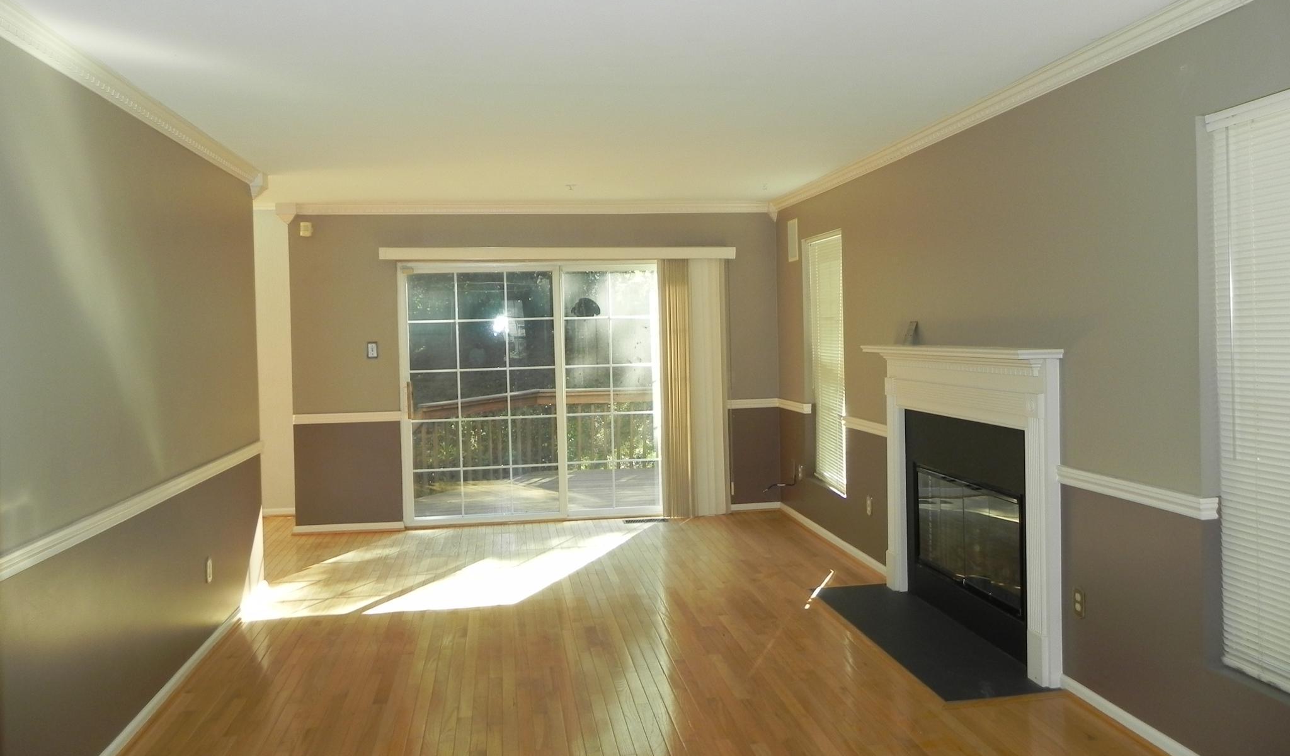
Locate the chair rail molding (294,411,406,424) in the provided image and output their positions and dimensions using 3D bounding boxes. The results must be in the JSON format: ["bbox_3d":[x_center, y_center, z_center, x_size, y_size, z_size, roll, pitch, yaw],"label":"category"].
[{"bbox_3d":[-2.211,0.295,7.212,0.780,0.071,0.030,-2,3,-8],"label":"chair rail molding"}]

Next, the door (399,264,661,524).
[{"bbox_3d":[-0.728,0.107,7.455,2.215,1.990,0.120,-2,3,-8],"label":"door"}]

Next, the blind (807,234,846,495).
[{"bbox_3d":[1.276,-0.108,6.625,0.045,1.710,0.820,-2,3,-8],"label":"blind"}]

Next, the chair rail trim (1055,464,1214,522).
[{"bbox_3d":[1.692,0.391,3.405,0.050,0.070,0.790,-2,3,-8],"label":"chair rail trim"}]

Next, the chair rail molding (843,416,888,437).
[{"bbox_3d":[1.333,0.284,5.801,0.036,0.071,0.820,-2,3,-8],"label":"chair rail molding"}]

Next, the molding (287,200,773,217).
[{"bbox_3d":[-0.807,-1.279,7.321,3.670,0.086,0.080,-2,3,-8],"label":"molding"}]

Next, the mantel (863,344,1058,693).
[{"bbox_3d":[1.429,0.528,4.604,0.191,1.344,1.666,-2,3,-8],"label":"mantel"}]

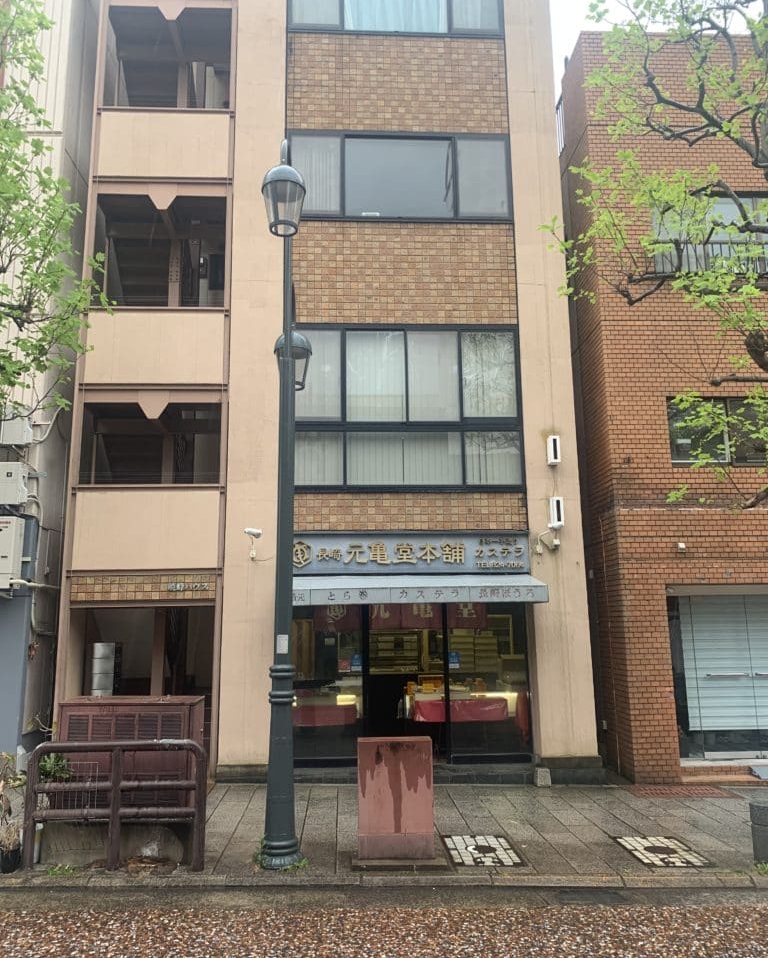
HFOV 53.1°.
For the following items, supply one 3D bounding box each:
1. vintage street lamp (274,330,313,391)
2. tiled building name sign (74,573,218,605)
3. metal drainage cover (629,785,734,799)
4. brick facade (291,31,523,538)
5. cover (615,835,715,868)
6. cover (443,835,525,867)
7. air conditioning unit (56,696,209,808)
[{"bbox_3d":[-0.946,-1.245,8.032,0.390,0.610,0.390,0,-11,-3],"label":"vintage street lamp"},{"bbox_3d":[-2.960,1.351,9.515,1.759,0.320,0.100,0,-11,-3],"label":"tiled building name sign"},{"bbox_3d":[3.604,3.810,9.310,1.200,0.050,0.680,2,-10,-3],"label":"metal drainage cover"},{"bbox_3d":[0.252,-2.906,10.737,3.175,7.366,0.200,0,-11,-3],"label":"brick facade"},{"bbox_3d":[2.494,3.334,6.848,0.580,0.040,0.900,2,-10,-3],"label":"cover"},{"bbox_3d":[0.854,3.284,6.755,0.580,0.040,0.900,2,-10,-3],"label":"cover"},{"bbox_3d":[-2.225,2.447,6.834,1.130,0.920,0.640,0,-11,-3],"label":"air conditioning unit"}]

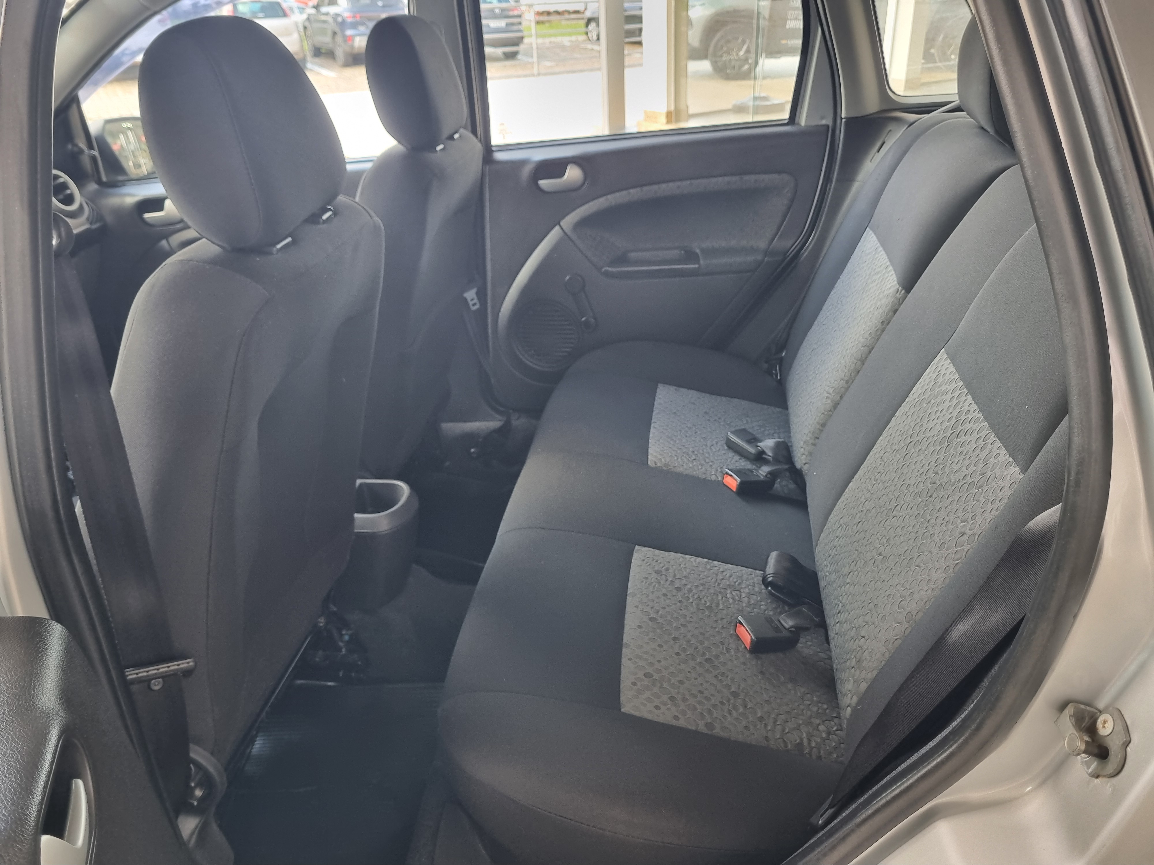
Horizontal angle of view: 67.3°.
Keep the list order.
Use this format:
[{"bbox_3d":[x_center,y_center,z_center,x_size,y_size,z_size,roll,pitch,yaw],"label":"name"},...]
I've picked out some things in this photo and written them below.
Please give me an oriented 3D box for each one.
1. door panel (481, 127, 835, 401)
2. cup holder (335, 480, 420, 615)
[{"bbox_3d":[0.173,-0.334,2.003,0.761,0.676,0.104,1,27,8],"label":"door panel"},{"bbox_3d":[-0.377,0.218,1.678,0.151,0.230,0.132,1,27,8],"label":"cup holder"}]

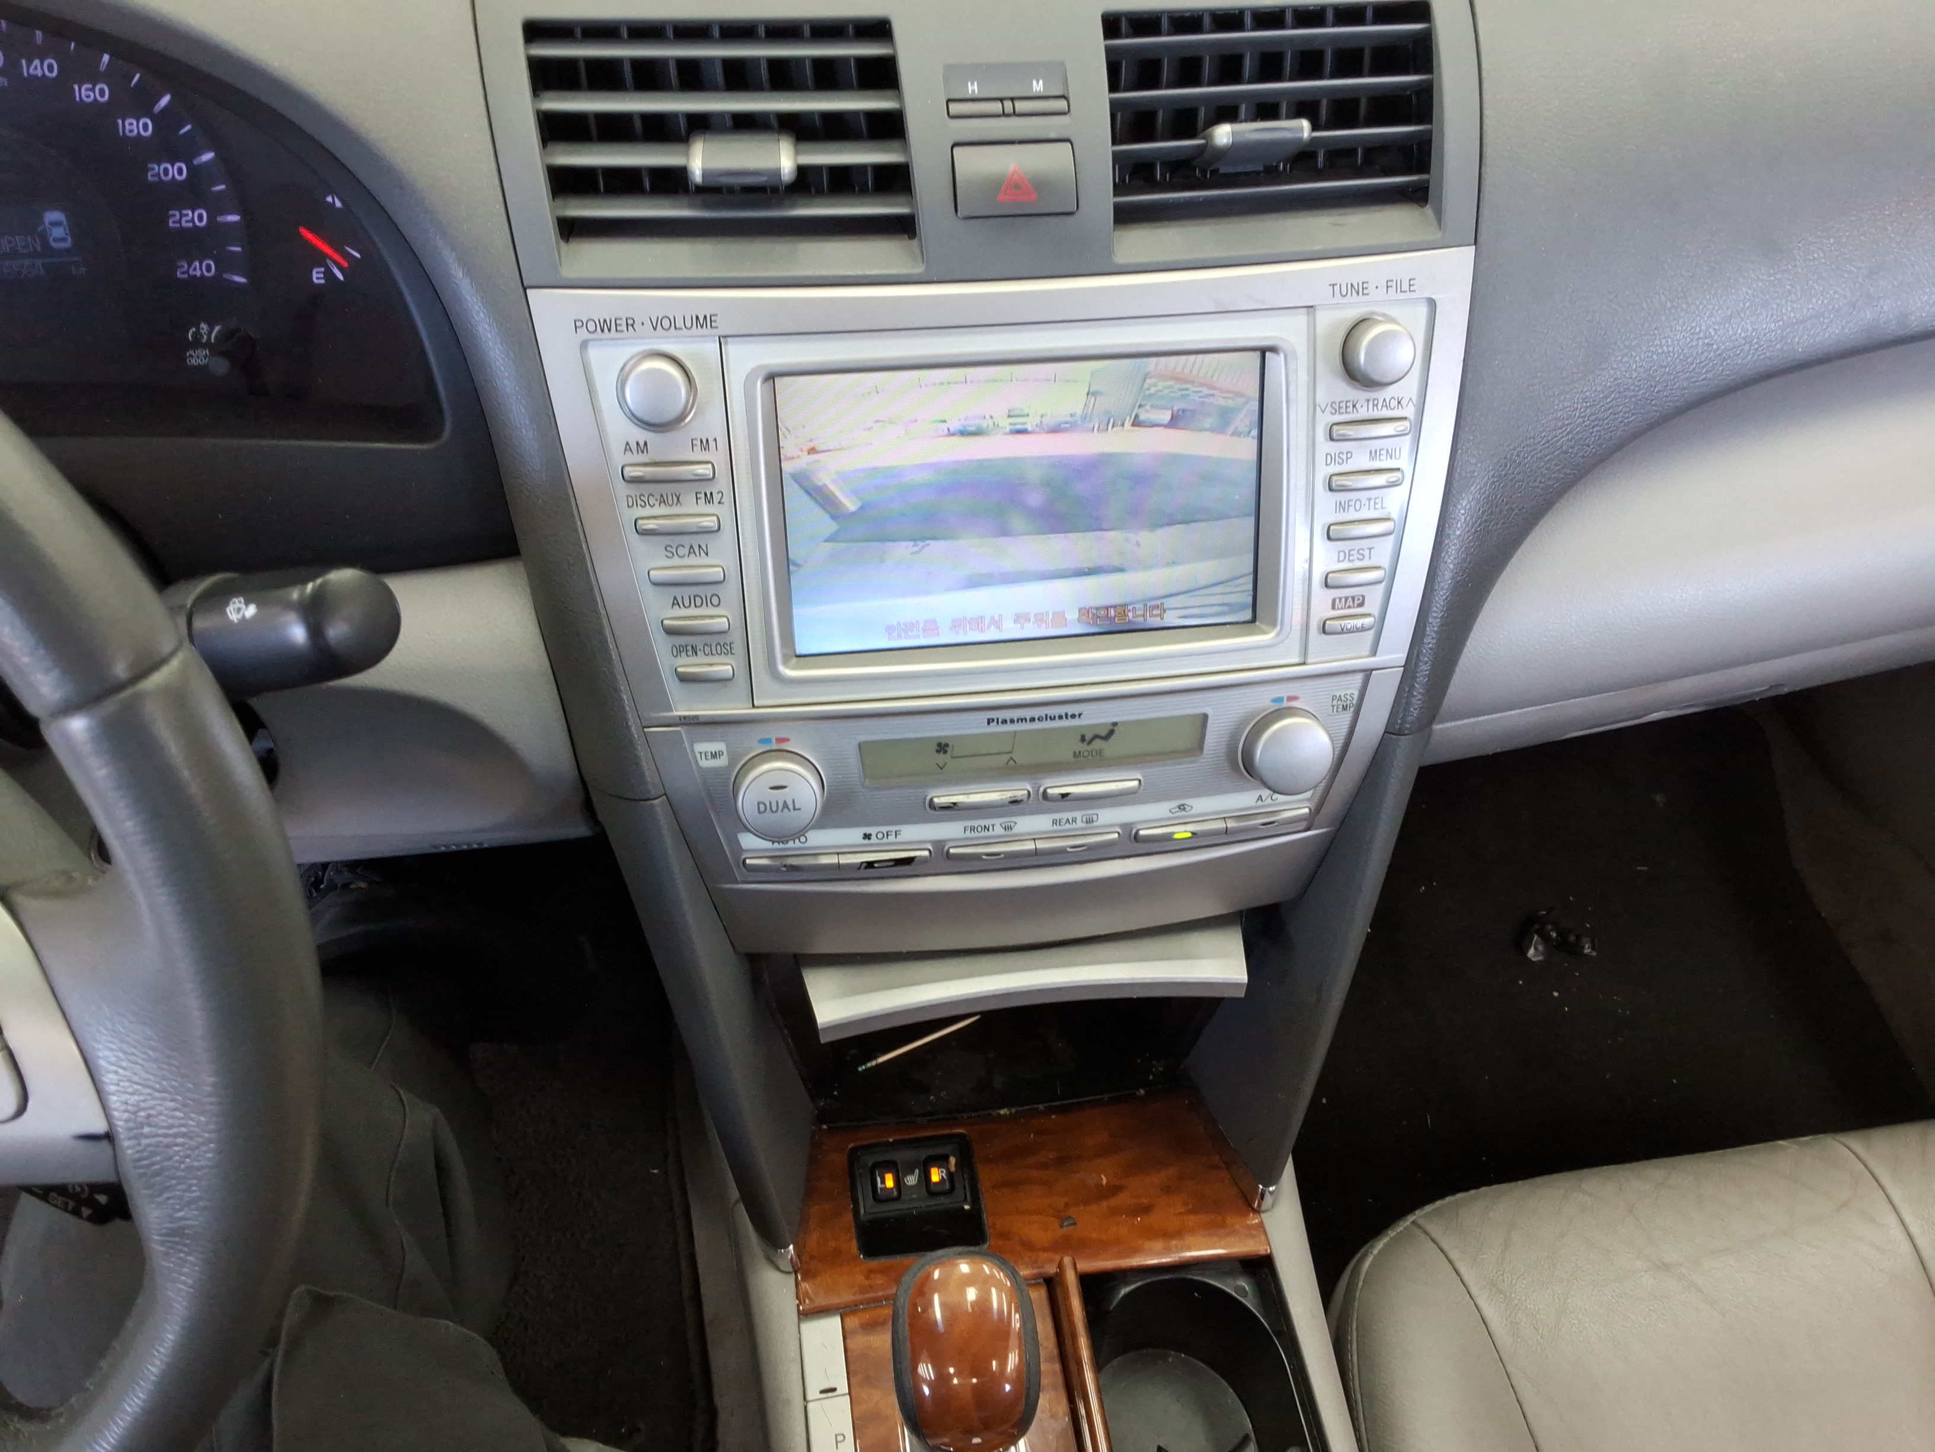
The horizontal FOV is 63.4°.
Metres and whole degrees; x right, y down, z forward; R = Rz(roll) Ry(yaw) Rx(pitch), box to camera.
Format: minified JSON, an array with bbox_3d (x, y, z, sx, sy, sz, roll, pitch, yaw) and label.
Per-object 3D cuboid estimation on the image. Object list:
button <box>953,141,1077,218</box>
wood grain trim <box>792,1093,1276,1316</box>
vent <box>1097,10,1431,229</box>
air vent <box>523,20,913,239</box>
[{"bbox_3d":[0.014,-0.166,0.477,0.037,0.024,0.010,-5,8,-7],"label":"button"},{"bbox_3d":[0.023,0.191,0.635,0.187,0.018,0.075,-5,57,-7],"label":"wood grain trim"},{"bbox_3d":[0.095,-0.194,0.503,0.107,0.067,0.027,-8,8,-10],"label":"vent"},{"bbox_3d":[-0.076,-0.181,0.479,0.110,0.067,0.027,-2,8,-5],"label":"air vent"}]

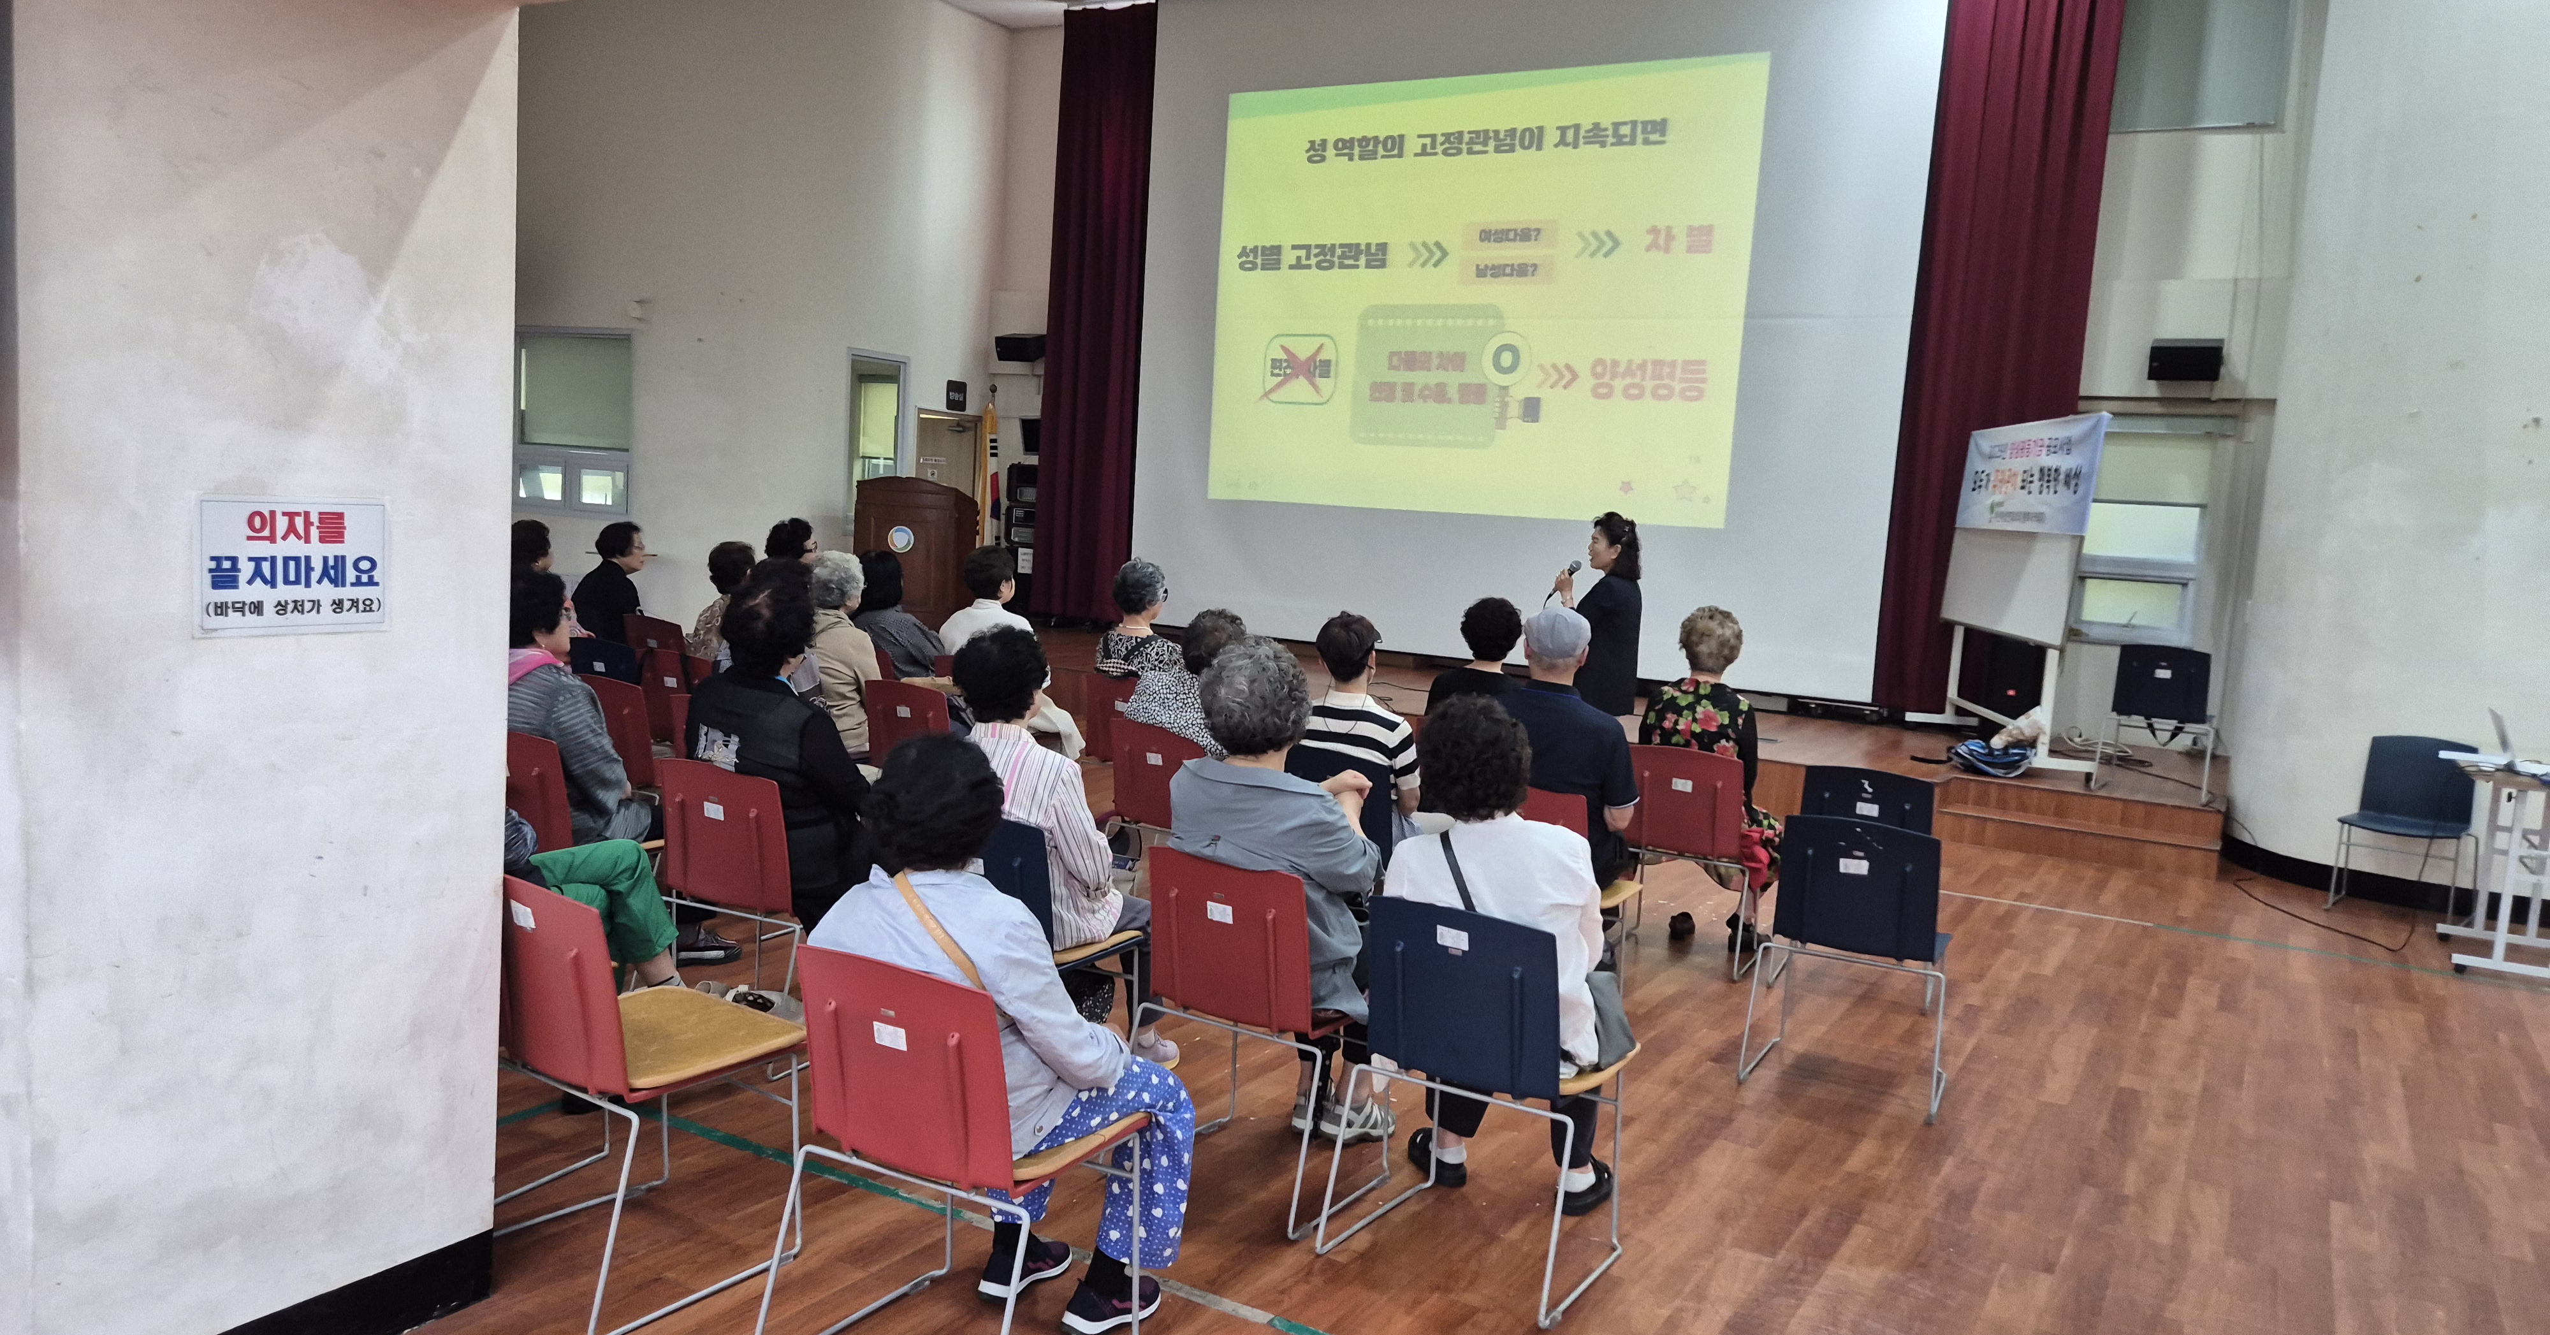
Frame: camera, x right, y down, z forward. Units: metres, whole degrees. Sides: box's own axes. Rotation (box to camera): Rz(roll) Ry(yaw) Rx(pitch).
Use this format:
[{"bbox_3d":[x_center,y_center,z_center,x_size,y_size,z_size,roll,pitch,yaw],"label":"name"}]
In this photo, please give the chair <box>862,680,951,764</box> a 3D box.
[{"bbox_3d":[-1.320,0.429,6.626,0.497,0.784,0.490,7,6,27],"label":"chair"}]

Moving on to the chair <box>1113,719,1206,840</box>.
[{"bbox_3d":[-0.314,0.579,6.182,0.515,0.800,0.510,7,7,30],"label":"chair"}]

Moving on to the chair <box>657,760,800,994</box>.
[{"bbox_3d":[-1.373,0.635,4.669,0.518,0.781,0.528,7,6,27],"label":"chair"}]

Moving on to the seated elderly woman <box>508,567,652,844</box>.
[{"bbox_3d":[-2.067,0.329,5.259,0.500,1.260,0.720,8,7,34],"label":"seated elderly woman"}]

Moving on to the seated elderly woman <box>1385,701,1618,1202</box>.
[{"bbox_3d":[0.548,0.644,3.673,0.519,1.191,0.686,7,7,32],"label":"seated elderly woman"}]

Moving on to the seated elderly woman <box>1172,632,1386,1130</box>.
[{"bbox_3d":[0.091,0.550,3.975,0.529,1.259,0.696,7,7,32],"label":"seated elderly woman"}]

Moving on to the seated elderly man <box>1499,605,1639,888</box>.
[{"bbox_3d":[0.985,0.453,5.401,0.528,1.296,0.768,7,7,33],"label":"seated elderly man"}]

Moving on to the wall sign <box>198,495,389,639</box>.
[{"bbox_3d":[-1.548,-0.161,2.682,0.008,0.216,0.306,7,7,30],"label":"wall sign"}]

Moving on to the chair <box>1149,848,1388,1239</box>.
[{"bbox_3d":[-0.019,0.817,4.022,0.515,0.800,0.510,7,7,33],"label":"chair"}]

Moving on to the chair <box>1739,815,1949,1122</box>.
[{"bbox_3d":[1.702,0.807,4.908,0.518,0.781,0.528,7,6,28],"label":"chair"}]

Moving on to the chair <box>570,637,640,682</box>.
[{"bbox_3d":[-2.856,0.267,7.644,0.515,0.800,0.510,7,7,27],"label":"chair"}]

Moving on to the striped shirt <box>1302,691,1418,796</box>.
[{"bbox_3d":[0.272,0.345,5.678,0.480,0.540,0.300,7,7,30],"label":"striped shirt"}]

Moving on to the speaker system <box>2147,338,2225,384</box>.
[{"bbox_3d":[5.620,-1.885,10.447,0.446,0.225,0.255,7,21,33],"label":"speaker system"}]

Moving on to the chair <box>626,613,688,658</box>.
[{"bbox_3d":[-2.998,0.131,8.655,0.518,0.781,0.528,7,7,29],"label":"chair"}]

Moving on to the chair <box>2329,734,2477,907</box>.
[{"bbox_3d":[5.143,0.743,7.690,0.497,0.784,0.490,9,8,40],"label":"chair"}]

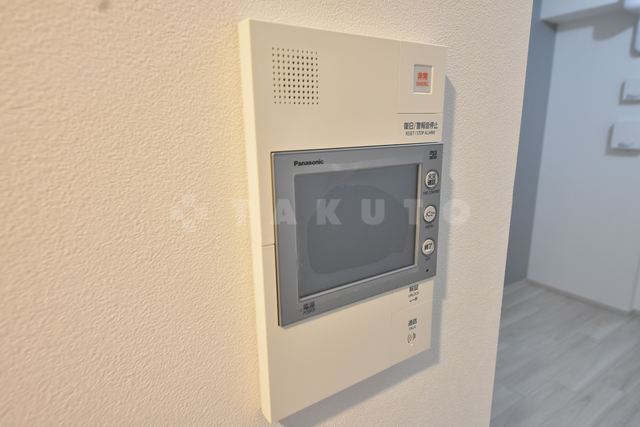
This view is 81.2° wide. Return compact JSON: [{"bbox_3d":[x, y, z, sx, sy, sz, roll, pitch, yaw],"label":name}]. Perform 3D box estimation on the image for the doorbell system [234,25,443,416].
[{"bbox_3d":[0.028,0.008,0.266,0.155,0.247,0.019,-9,16,-31],"label":"doorbell system"}]

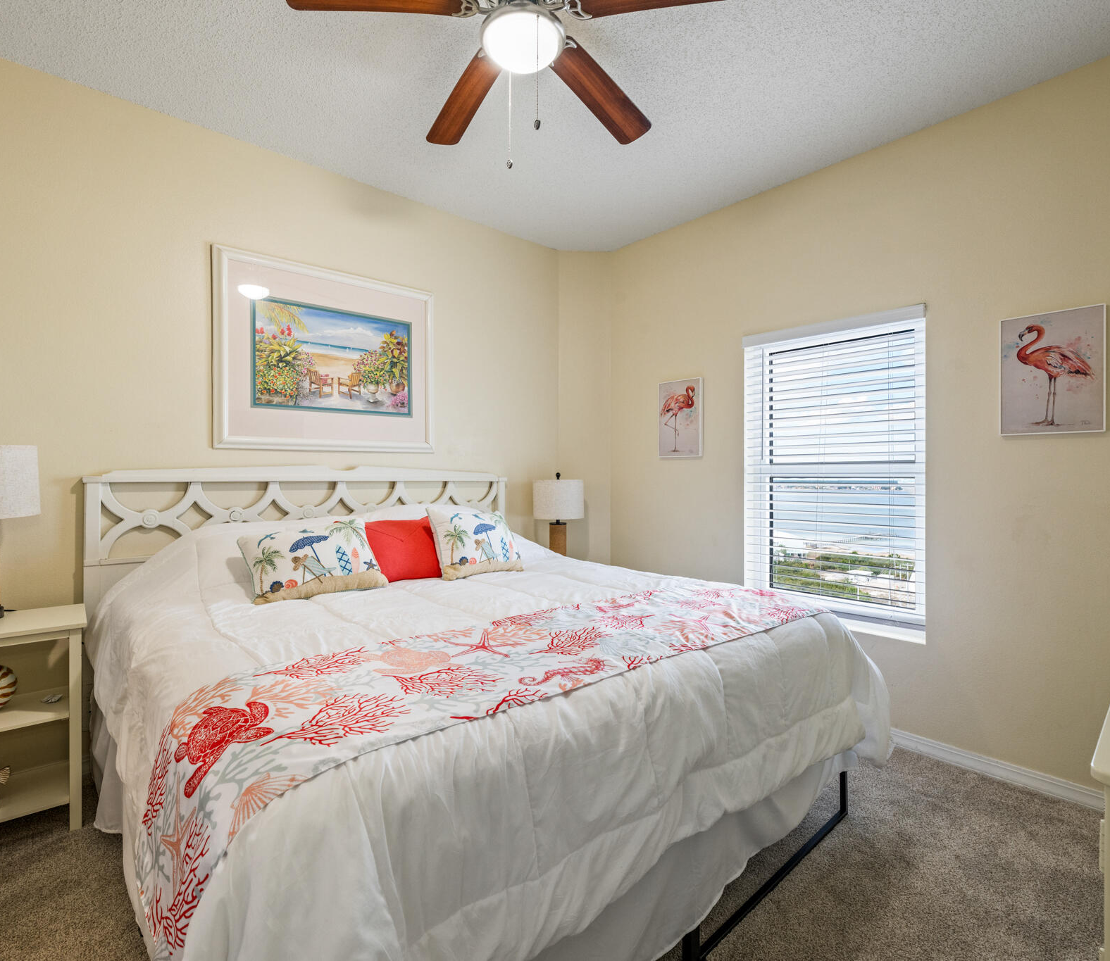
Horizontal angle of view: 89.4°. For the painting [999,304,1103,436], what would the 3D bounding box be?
[{"bbox_3d":[1.899,-0.408,2.148,0.030,0.462,0.303,0,0,-43],"label":"painting"}]

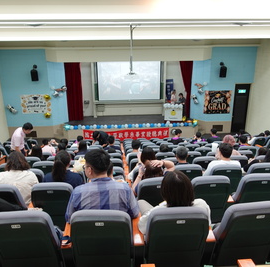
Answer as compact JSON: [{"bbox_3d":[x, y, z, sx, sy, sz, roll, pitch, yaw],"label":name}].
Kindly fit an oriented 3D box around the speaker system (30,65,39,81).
[{"bbox_3d":[-4.638,-2.790,12.368,0.330,0.720,0.350,-4,19,-11],"label":"speaker system"}]

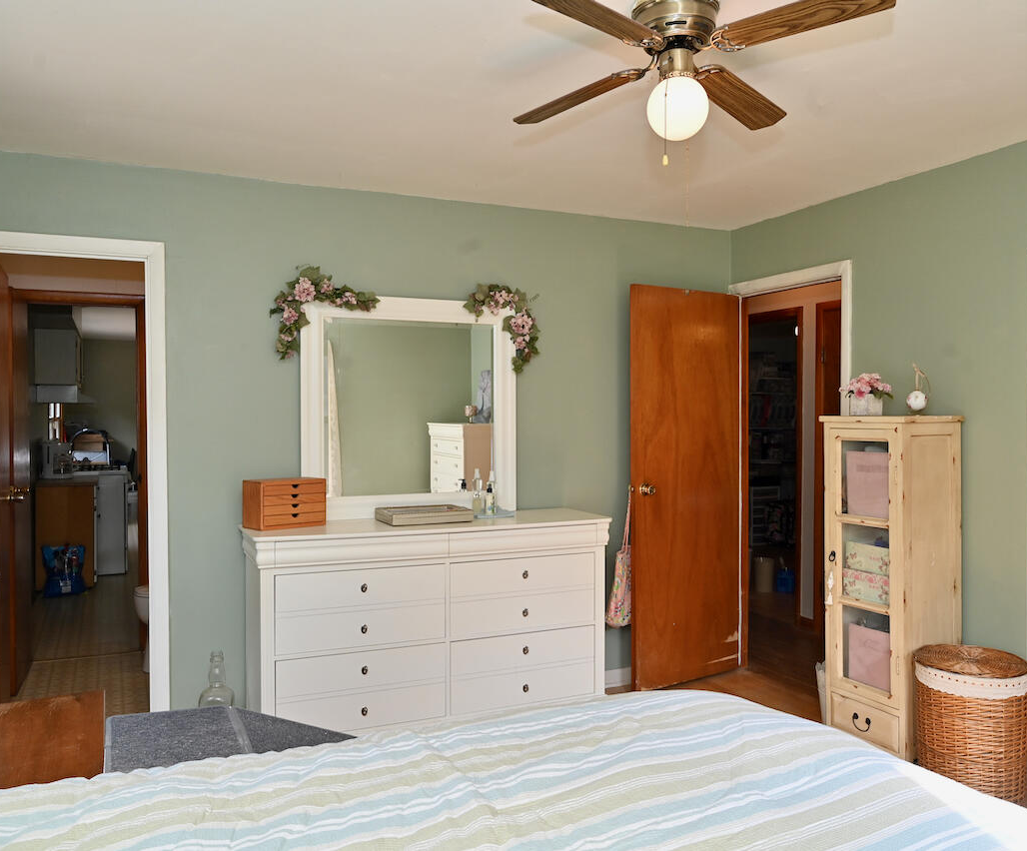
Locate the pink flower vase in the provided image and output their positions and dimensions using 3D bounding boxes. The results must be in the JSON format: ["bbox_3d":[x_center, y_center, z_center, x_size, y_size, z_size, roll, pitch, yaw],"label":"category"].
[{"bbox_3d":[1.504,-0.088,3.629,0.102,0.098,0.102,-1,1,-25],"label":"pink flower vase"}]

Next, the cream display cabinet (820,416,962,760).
[{"bbox_3d":[1.562,0.660,3.545,0.333,1.405,0.437,-1,1,-25],"label":"cream display cabinet"}]

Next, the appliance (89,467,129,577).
[{"bbox_3d":[-3.861,0.869,7.764,0.670,0.936,0.720,-1,1,-25],"label":"appliance"}]

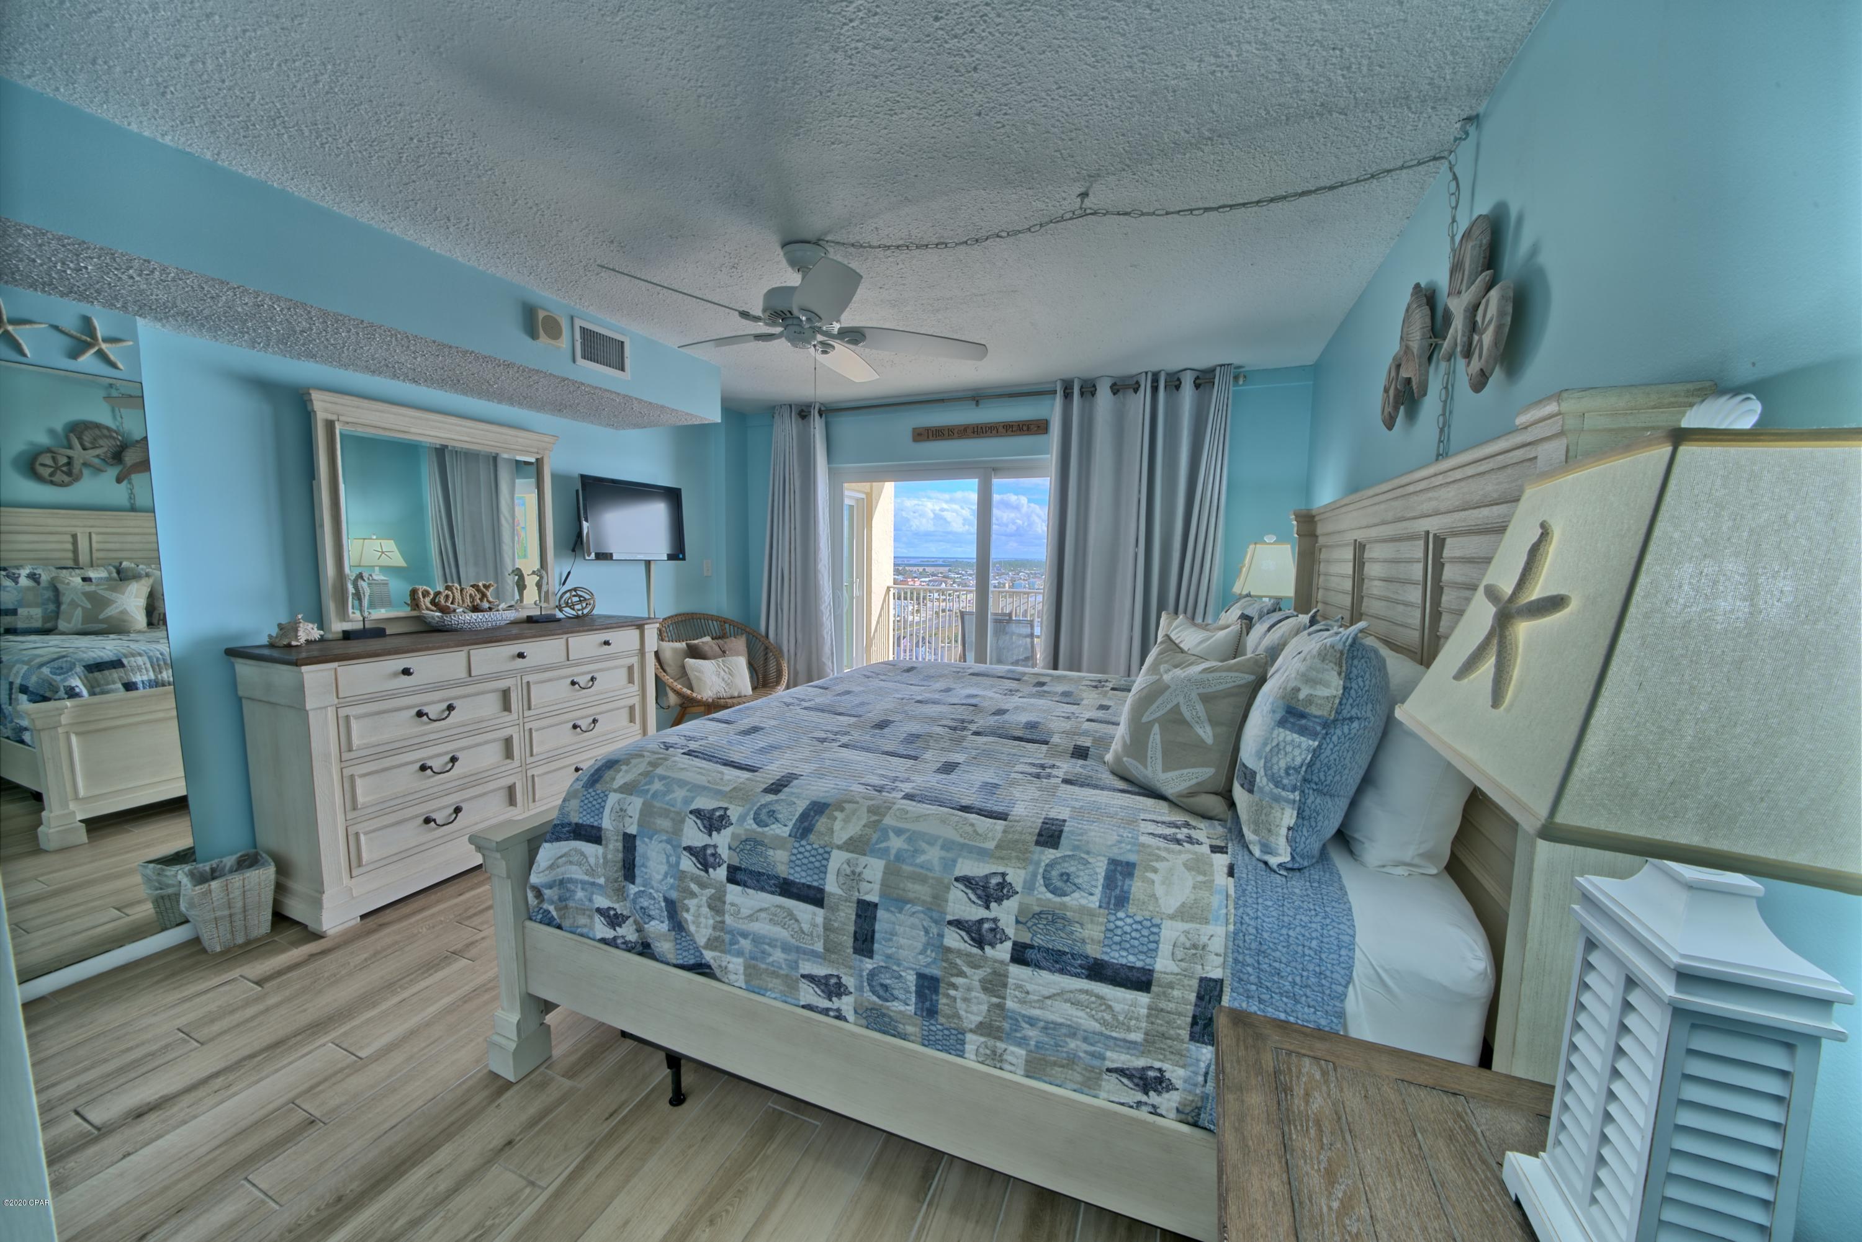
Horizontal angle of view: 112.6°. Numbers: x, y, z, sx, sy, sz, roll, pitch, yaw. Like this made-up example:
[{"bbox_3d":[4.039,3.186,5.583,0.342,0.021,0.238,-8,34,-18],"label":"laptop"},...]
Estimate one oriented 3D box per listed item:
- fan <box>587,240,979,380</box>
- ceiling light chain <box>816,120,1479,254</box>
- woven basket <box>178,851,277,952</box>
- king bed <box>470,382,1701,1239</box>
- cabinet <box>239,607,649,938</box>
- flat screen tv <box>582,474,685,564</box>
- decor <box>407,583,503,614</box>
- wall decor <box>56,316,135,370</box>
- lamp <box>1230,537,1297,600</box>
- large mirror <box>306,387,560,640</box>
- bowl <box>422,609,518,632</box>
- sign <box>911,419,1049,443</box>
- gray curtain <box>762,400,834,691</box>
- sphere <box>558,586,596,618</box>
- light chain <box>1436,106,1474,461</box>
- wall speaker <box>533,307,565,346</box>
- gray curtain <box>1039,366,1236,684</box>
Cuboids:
[{"bbox_3d":[-0.452,-1.138,2.192,1.289,0.342,1.289,3,6,22],"label":"fan"},{"bbox_3d":[0.496,-1.265,1.914,1.900,0.130,0.060,3,6,22],"label":"ceiling light chain"},{"bbox_3d":[-2.555,1.036,2.265,0.235,0.250,0.205,4,7,34],"label":"woven basket"},{"bbox_3d":[0.227,0.379,2.161,2.260,1.606,2.080,3,6,22],"label":"king bed"},{"bbox_3d":[-2.103,0.558,3.016,0.473,1.017,1.586,3,6,22],"label":"cabinet"},{"bbox_3d":[-1.861,-0.625,3.886,0.080,0.475,0.765,3,6,22],"label":"flat screen tv"},{"bbox_3d":[-2.187,-0.111,2.871,0.081,0.126,0.373,3,6,22],"label":"decor"},{"bbox_3d":[-2.661,-0.892,1.984,0.025,0.151,0.151,3,6,22],"label":"wall decor"},{"bbox_3d":[1.684,-0.051,3.130,0.272,0.755,0.373,3,6,22],"label":"lamp"},{"bbox_3d":[-2.266,-0.464,2.994,0.070,0.997,1.037,3,6,22],"label":"large mirror"},{"bbox_3d":[-2.136,0.002,2.905,0.232,0.101,0.413,3,6,22],"label":"bowl"},{"bbox_3d":[0.314,-1.275,4.173,0.955,0.103,0.025,3,6,22],"label":"sign"},{"bbox_3d":[-0.974,-0.310,4.514,0.624,2.407,0.151,3,6,22],"label":"gray curtain"},{"bbox_3d":[-1.982,-0.110,3.480,0.180,0.180,0.180,3,6,22],"label":"sphere"},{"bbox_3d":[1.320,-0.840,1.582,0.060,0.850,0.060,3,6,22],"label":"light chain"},{"bbox_3d":[-1.609,-1.234,2.621,0.045,0.126,0.121,3,6,22],"label":"wall speaker"},{"bbox_3d":[1.232,-0.261,3.863,1.050,2.480,0.160,3,6,22],"label":"gray curtain"}]

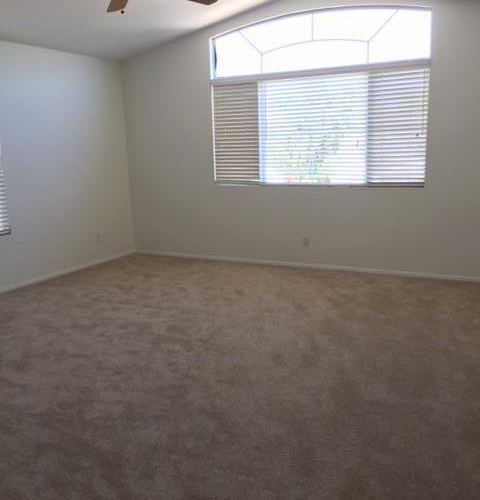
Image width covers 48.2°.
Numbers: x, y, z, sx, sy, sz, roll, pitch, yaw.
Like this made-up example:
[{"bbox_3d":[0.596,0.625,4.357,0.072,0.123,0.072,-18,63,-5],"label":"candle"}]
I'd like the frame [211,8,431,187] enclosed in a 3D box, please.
[{"bbox_3d":[0.769,-1.604,5.794,2.429,1.825,0.120,4,12,27],"label":"frame"}]

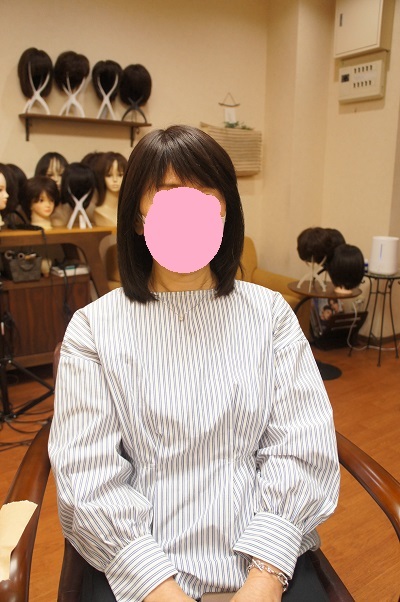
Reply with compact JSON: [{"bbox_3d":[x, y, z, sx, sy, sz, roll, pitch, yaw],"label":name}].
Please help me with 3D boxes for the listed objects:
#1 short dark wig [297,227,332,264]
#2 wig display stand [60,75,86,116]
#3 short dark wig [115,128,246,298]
[{"bbox_3d":[0.666,-0.324,2.733,0.205,0.215,0.220,2,14,10],"label":"short dark wig"},{"bbox_3d":[-0.788,-1.296,2.851,0.165,0.340,0.165,-6,15,-24],"label":"wig display stand"},{"bbox_3d":[-0.035,-0.155,0.860,0.232,0.318,0.230,0,14,-2],"label":"short dark wig"}]

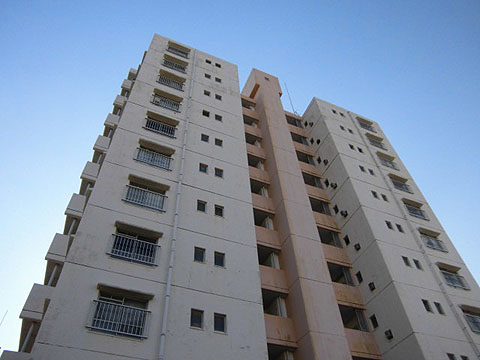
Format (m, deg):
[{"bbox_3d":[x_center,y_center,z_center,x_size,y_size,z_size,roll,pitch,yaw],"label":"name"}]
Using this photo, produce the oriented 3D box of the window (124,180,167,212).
[{"bbox_3d":[-4.083,0.742,15.756,1.700,1.220,0.180,17,-52,-17],"label":"window"}]

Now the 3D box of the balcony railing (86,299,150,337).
[{"bbox_3d":[-3.682,4.307,11.127,1.825,0.857,0.170,17,-52,-17],"label":"balcony railing"}]

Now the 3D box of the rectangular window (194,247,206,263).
[{"bbox_3d":[-1.640,3.070,14.730,0.460,0.680,0.100,17,-52,-17],"label":"rectangular window"}]

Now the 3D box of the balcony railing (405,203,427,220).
[{"bbox_3d":[12.285,2.264,25.163,1.850,0.900,0.140,17,-52,-17],"label":"balcony railing"}]

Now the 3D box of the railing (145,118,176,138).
[{"bbox_3d":[-4.215,-2.746,19.239,1.776,0.875,0.170,17,-52,-17],"label":"railing"}]

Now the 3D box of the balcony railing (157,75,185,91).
[{"bbox_3d":[-4.565,-6.367,23.827,1.850,0.920,0.180,17,-52,-17],"label":"balcony railing"}]

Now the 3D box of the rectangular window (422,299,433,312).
[{"bbox_3d":[9.387,6.305,18.002,0.426,0.683,0.130,17,-52,-17],"label":"rectangular window"}]

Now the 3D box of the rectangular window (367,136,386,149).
[{"bbox_3d":[11.976,-3.194,31.773,1.650,1.400,0.120,17,-52,-17],"label":"rectangular window"}]

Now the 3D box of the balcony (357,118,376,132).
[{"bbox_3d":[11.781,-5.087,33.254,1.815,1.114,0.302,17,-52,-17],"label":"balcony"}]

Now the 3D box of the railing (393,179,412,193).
[{"bbox_3d":[12.209,0.482,27.277,1.850,0.900,0.140,17,-52,-17],"label":"railing"}]

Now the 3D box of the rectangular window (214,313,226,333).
[{"bbox_3d":[-0.721,5.110,12.848,0.480,0.690,0.120,17,-52,-17],"label":"rectangular window"}]

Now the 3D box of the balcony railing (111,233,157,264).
[{"bbox_3d":[-3.814,2.561,13.136,1.818,0.861,0.170,17,-52,-17],"label":"balcony railing"}]

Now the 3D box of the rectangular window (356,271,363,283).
[{"bbox_3d":[7.080,5.733,21.203,0.120,0.650,0.400,17,-52,-17],"label":"rectangular window"}]

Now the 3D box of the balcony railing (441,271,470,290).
[{"bbox_3d":[12.230,5.733,20.355,1.802,0.827,0.170,17,-52,-17],"label":"balcony railing"}]

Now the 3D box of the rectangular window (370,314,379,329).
[{"bbox_3d":[7.220,7.573,19.217,0.100,0.690,0.400,17,-52,-17],"label":"rectangular window"}]

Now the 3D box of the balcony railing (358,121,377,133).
[{"bbox_3d":[11.998,-4.843,33.358,1.800,0.920,0.180,17,-52,-17],"label":"balcony railing"}]

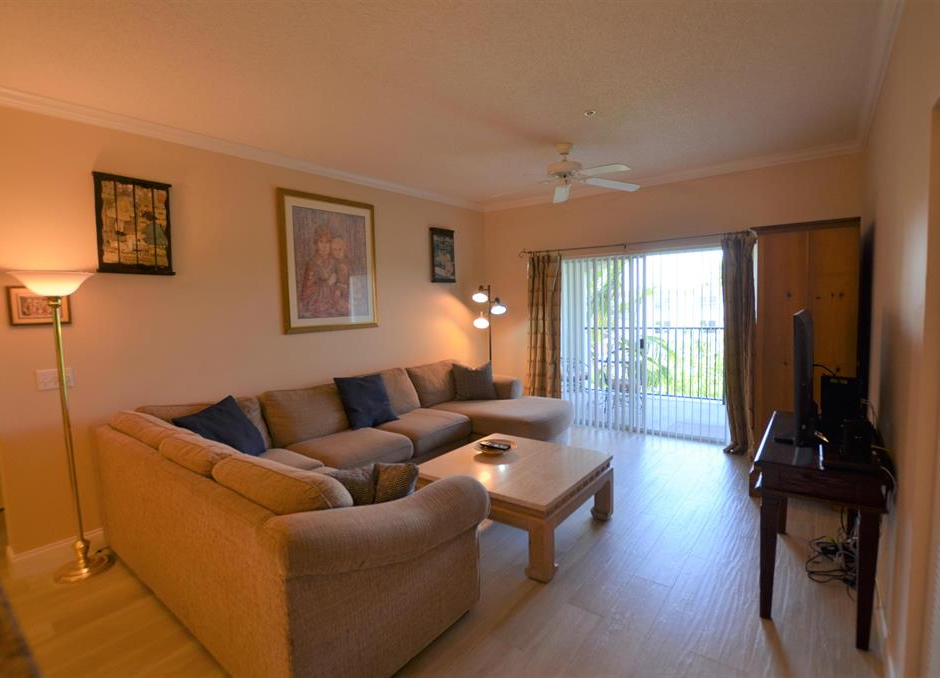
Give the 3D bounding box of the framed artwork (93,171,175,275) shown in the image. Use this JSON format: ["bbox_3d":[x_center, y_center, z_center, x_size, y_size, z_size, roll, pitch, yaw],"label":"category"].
[{"bbox_3d":[-2.198,-0.745,2.995,0.025,0.615,0.445,2,6,38],"label":"framed artwork"}]

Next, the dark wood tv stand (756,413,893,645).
[{"bbox_3d":[1.770,0.871,2.325,0.433,0.735,1.090,2,6,38],"label":"dark wood tv stand"}]

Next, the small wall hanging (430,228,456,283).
[{"bbox_3d":[-0.327,-0.991,5.411,0.025,0.635,0.435,2,6,38],"label":"small wall hanging"}]

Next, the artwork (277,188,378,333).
[{"bbox_3d":[-1.263,-0.689,4.202,0.035,1.217,1.030,2,6,38],"label":"artwork"}]

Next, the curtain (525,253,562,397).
[{"bbox_3d":[0.903,-0.029,5.502,0.470,2.065,0.120,2,6,38],"label":"curtain"}]

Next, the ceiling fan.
[{"bbox_3d":[0.762,-1.407,3.698,1.280,0.350,1.280,2,6,38],"label":"ceiling fan"}]

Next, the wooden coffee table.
[{"bbox_3d":[0.296,1.022,3.026,0.975,0.407,0.950,2,6,38],"label":"wooden coffee table"}]

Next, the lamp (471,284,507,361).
[{"bbox_3d":[0.259,0.169,5.755,0.410,1.687,0.400,2,6,38],"label":"lamp"}]

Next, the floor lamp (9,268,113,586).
[{"bbox_3d":[-2.252,0.477,2.553,0.350,1.710,0.350,2,6,38],"label":"floor lamp"}]

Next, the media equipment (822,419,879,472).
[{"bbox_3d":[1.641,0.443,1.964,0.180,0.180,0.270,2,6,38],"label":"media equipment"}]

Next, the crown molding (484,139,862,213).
[{"bbox_3d":[1.676,-1.641,4.857,3.840,0.115,0.090,2,6,38],"label":"crown molding"}]

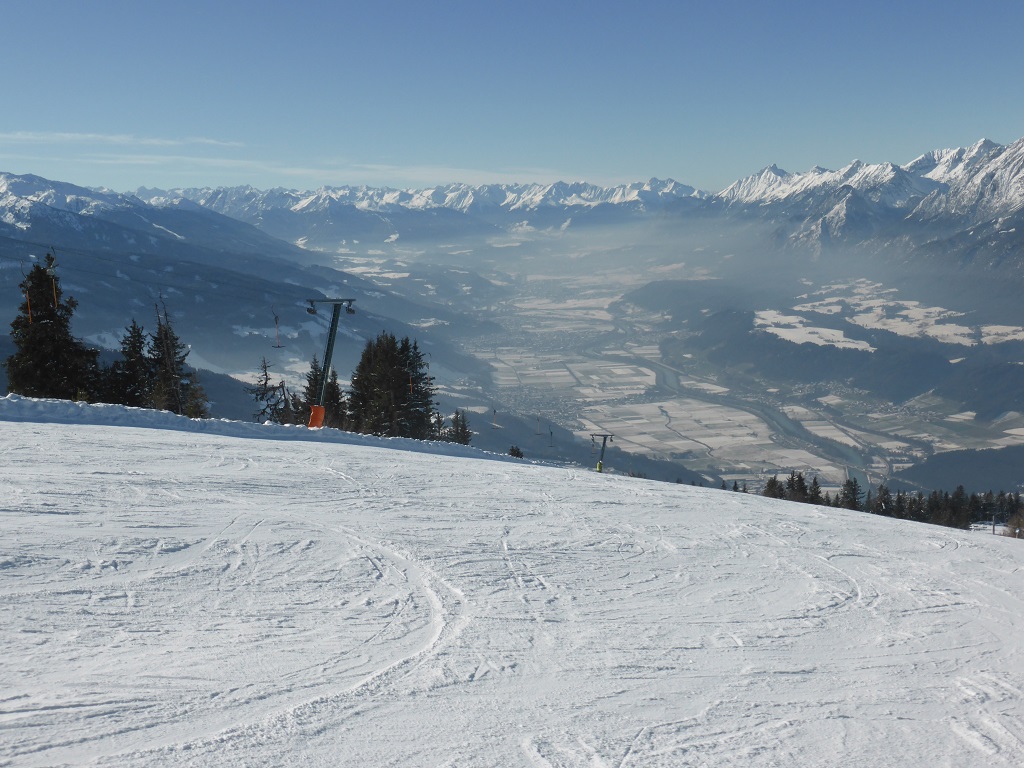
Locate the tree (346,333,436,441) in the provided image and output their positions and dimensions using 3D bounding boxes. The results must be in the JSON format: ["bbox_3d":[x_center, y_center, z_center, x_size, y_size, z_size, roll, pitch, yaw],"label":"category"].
[{"bbox_3d":[-8.690,0.330,86.000,6.400,8.230,5.440,0,9,0],"label":"tree"}]

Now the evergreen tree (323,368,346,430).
[{"bbox_3d":[-11.620,1.140,77.000,1.690,4.340,1.690,0,9,0],"label":"evergreen tree"}]

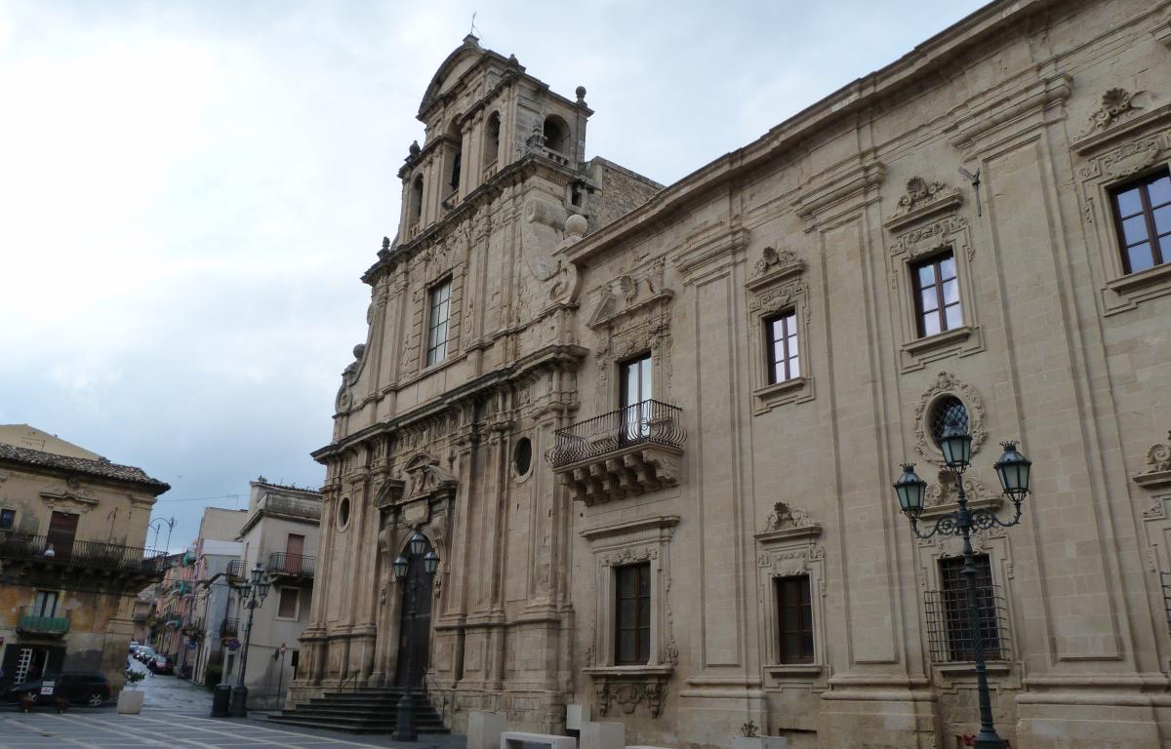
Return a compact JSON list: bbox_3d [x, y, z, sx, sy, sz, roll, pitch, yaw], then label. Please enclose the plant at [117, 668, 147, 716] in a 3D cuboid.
[{"bbox_3d":[-17.569,12.312,34.176,0.740,1.630,0.740,16,-24,-37],"label":"plant"}]

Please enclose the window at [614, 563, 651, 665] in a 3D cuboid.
[{"bbox_3d":[1.250,6.044,22.259,0.200,2.459,1.448,16,-24,-36],"label":"window"}]

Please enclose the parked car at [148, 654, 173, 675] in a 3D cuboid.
[{"bbox_3d":[-33.744,23.009,69.638,1.720,1.520,3.900,11,-21,-26],"label":"parked car"}]

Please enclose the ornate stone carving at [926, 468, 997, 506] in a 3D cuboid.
[{"bbox_3d":[6.612,2.011,15.601,0.300,0.580,1.190,16,-24,-37],"label":"ornate stone carving"}]

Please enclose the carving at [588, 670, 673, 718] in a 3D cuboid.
[{"bbox_3d":[1.026,7.522,20.634,0.430,1.020,2.350,16,-24,-37],"label":"carving"}]

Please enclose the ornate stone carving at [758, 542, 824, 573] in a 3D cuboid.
[{"bbox_3d":[4.220,3.830,18.153,0.200,0.500,1.570,16,-24,-37],"label":"ornate stone carving"}]

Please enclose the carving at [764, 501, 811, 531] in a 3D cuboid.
[{"bbox_3d":[4.207,2.955,18.333,0.300,0.570,1.070,16,-24,-37],"label":"carving"}]

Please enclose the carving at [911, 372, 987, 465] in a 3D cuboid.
[{"bbox_3d":[6.497,0.771,15.677,0.220,1.672,1.337,16,-24,-36],"label":"carving"}]

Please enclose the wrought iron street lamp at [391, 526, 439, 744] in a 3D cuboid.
[{"bbox_3d":[-4.436,6.700,22.887,0.600,5.200,1.950,16,-24,-36],"label":"wrought iron street lamp"}]

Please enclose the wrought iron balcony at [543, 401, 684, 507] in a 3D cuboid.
[{"bbox_3d":[0.666,2.113,22.416,1.300,1.910,3.820,16,-24,-37],"label":"wrought iron balcony"}]

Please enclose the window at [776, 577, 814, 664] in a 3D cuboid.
[{"bbox_3d":[4.430,5.134,18.409,0.200,1.780,0.971,16,-24,-36],"label":"window"}]

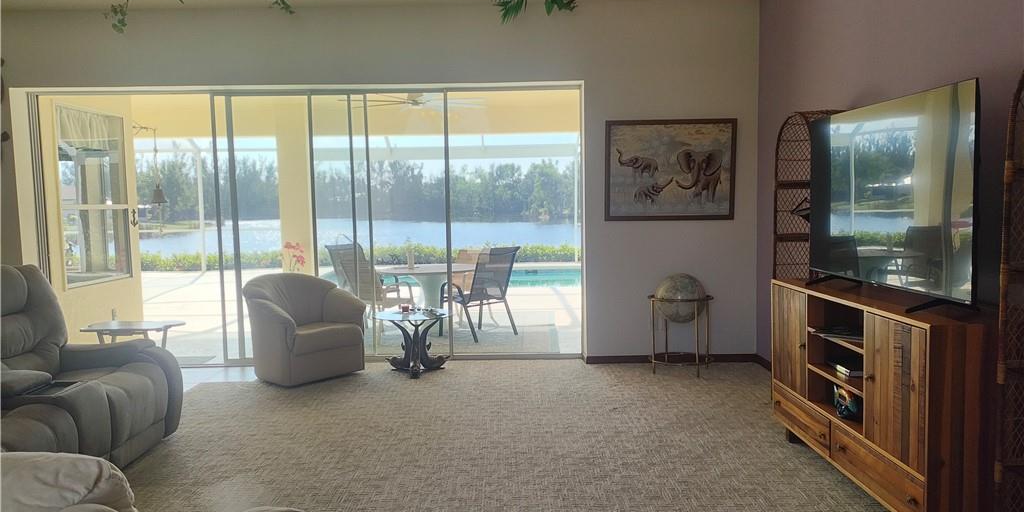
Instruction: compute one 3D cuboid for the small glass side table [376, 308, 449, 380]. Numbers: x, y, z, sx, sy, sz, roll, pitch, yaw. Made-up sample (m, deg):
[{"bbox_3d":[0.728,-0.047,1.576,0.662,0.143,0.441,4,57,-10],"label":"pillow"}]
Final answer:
[{"bbox_3d":[-0.840,0.746,6.263,0.633,0.503,0.633,-1,4,-1],"label":"small glass side table"}]

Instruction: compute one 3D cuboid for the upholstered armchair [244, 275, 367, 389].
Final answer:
[{"bbox_3d":[-1.784,0.591,6.261,0.790,0.840,0.800,3,6,44],"label":"upholstered armchair"}]

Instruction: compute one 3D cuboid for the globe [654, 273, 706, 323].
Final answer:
[{"bbox_3d":[1.399,0.348,6.128,0.410,0.410,0.410,-1,4,-1],"label":"globe"}]

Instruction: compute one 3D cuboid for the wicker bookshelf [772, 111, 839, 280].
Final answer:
[{"bbox_3d":[1.952,0.076,4.728,0.328,1.961,0.590,-1,4,-1],"label":"wicker bookshelf"}]

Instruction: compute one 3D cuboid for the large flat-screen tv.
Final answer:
[{"bbox_3d":[1.825,-0.307,3.644,0.066,0.879,1.538,-1,4,-1],"label":"large flat-screen tv"}]

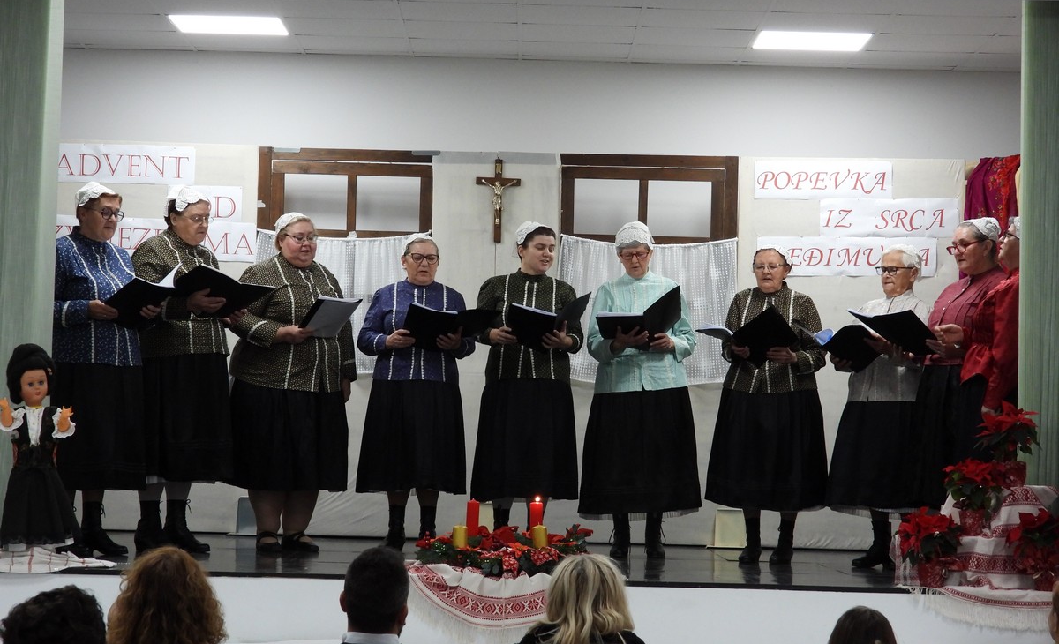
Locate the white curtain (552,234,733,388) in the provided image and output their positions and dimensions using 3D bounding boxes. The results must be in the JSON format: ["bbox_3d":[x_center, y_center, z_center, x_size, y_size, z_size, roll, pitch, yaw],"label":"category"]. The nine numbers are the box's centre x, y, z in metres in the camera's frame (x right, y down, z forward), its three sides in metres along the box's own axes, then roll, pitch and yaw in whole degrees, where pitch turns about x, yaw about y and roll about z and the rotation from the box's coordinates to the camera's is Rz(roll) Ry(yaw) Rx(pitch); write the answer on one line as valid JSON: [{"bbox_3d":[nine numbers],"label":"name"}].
[{"bbox_3d":[0.648,-0.060,14.192,0.980,0.810,0.060,2,-2,0],"label":"white curtain"}]

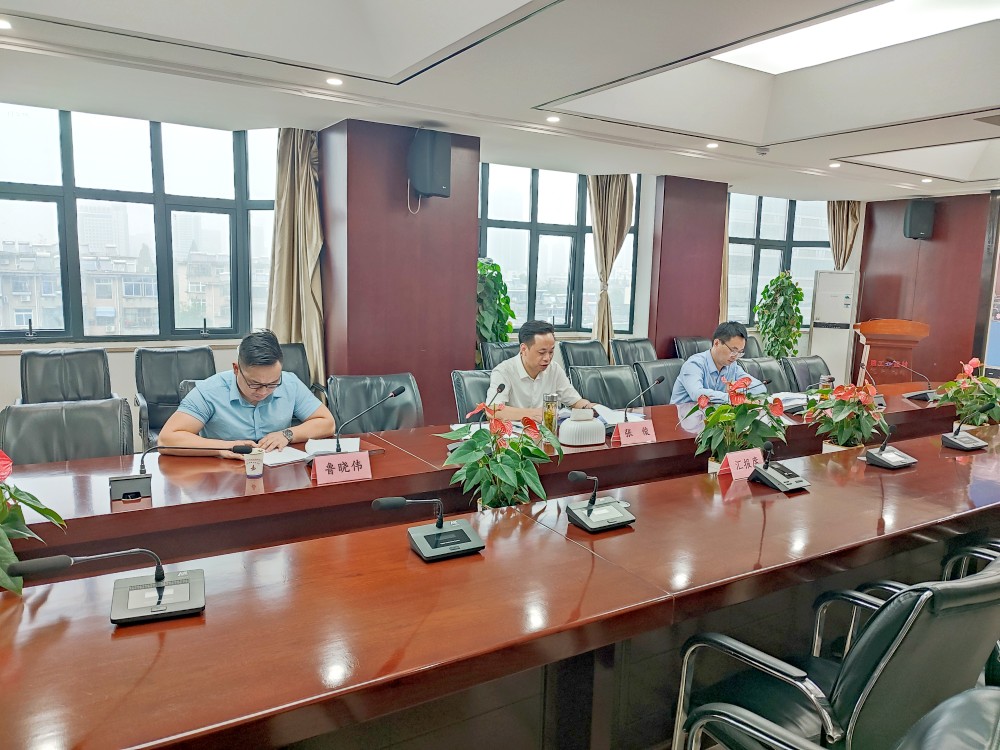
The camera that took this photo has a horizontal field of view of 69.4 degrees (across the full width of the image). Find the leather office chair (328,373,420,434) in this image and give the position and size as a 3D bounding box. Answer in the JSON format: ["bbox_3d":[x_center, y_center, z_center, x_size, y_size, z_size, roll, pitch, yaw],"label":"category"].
[{"bbox_3d":[-0.488,0.519,3.317,0.560,0.970,0.620,-3,9,-31],"label":"leather office chair"}]

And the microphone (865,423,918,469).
[{"bbox_3d":[1.611,0.283,2.975,0.370,0.222,0.237,-3,9,-31],"label":"microphone"}]

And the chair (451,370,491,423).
[{"bbox_3d":[0.062,0.487,3.642,0.560,0.970,0.620,-3,9,-31],"label":"chair"}]

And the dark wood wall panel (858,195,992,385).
[{"bbox_3d":[5.174,-0.863,8.979,0.100,2.575,1.510,-3,9,-31],"label":"dark wood wall panel"}]

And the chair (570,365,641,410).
[{"bbox_3d":[0.778,0.457,4.524,0.580,0.960,0.620,-3,9,-31],"label":"chair"}]

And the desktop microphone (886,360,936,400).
[{"bbox_3d":[2.910,0.029,5.107,0.150,0.257,0.332,-3,9,-31],"label":"desktop microphone"}]

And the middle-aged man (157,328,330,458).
[{"bbox_3d":[-1.103,0.413,3.170,0.700,1.261,0.800,-3,9,-31],"label":"middle-aged man"}]

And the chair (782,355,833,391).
[{"bbox_3d":[2.515,0.359,5.572,0.580,0.960,0.620,-3,9,-31],"label":"chair"}]

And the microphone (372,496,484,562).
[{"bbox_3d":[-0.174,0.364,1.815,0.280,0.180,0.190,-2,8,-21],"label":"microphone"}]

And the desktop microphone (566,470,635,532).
[{"bbox_3d":[0.299,0.381,2.299,0.257,0.198,0.122,-3,9,-31],"label":"desktop microphone"}]

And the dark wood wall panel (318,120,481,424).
[{"bbox_3d":[-0.767,-0.552,5.556,1.010,2.500,0.600,-3,9,-31],"label":"dark wood wall panel"}]

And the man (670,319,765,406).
[{"bbox_3d":[1.335,0.280,4.421,0.580,1.230,0.780,-3,9,-31],"label":"man"}]

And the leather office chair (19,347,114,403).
[{"bbox_3d":[-2.462,0.380,4.145,0.570,0.991,0.600,-3,9,-31],"label":"leather office chair"}]

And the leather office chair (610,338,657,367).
[{"bbox_3d":[1.221,0.222,5.848,0.560,0.970,0.620,-3,9,-31],"label":"leather office chair"}]

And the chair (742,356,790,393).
[{"bbox_3d":[2.064,0.373,5.264,0.580,0.930,0.600,-3,10,-31],"label":"chair"}]

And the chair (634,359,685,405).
[{"bbox_3d":[1.133,0.439,4.471,0.570,0.991,0.600,-3,9,-31],"label":"chair"}]

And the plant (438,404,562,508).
[{"bbox_3d":[-0.003,0.353,2.612,0.430,0.500,0.430,2,8,0],"label":"plant"}]

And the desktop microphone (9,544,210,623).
[{"bbox_3d":[-0.778,0.410,1.458,0.359,0.237,0.296,-3,9,-31],"label":"desktop microphone"}]

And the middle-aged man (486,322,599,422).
[{"bbox_3d":[0.181,0.329,4.002,0.640,1.279,0.800,-3,9,-31],"label":"middle-aged man"}]

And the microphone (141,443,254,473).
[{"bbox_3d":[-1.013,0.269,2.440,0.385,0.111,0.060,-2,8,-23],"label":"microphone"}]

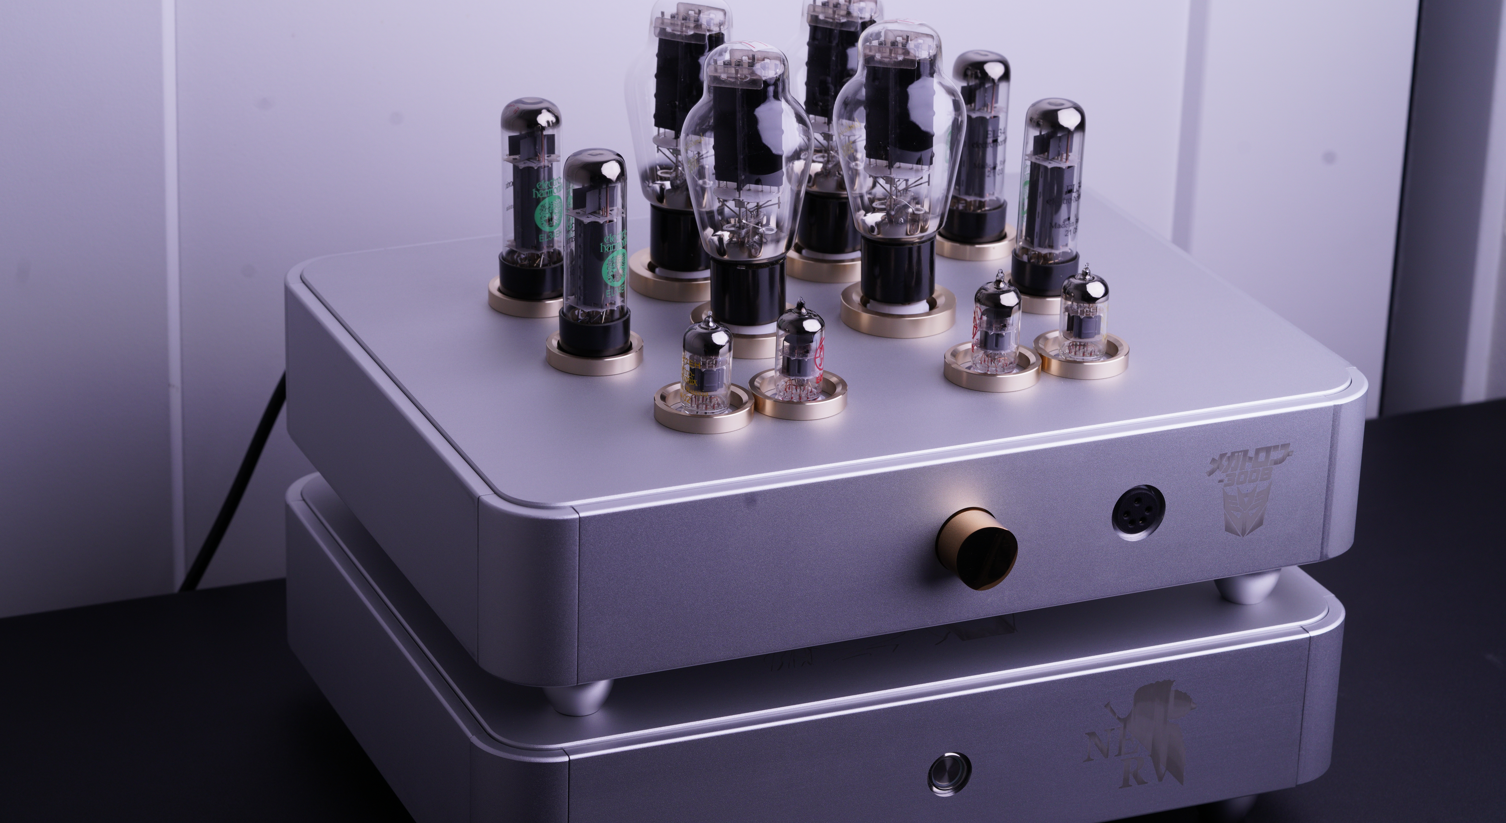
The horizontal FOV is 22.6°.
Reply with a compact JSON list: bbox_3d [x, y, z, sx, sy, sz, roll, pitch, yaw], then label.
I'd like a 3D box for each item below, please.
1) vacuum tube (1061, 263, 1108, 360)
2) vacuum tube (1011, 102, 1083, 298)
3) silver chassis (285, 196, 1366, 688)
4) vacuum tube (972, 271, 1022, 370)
[{"bbox_3d":[0.152,-0.046,1.726,0.021,0.046,0.021,2,22,-1],"label":"vacuum tube"},{"bbox_3d":[0.141,-0.101,1.791,0.033,0.097,0.033,2,22,-1],"label":"vacuum tube"},{"bbox_3d":[0.030,-0.004,1.826,0.444,0.081,0.332,-8,25,-23],"label":"silver chassis"},{"bbox_3d":[0.113,-0.043,1.752,0.022,0.048,0.022,2,23,-1],"label":"vacuum tube"}]

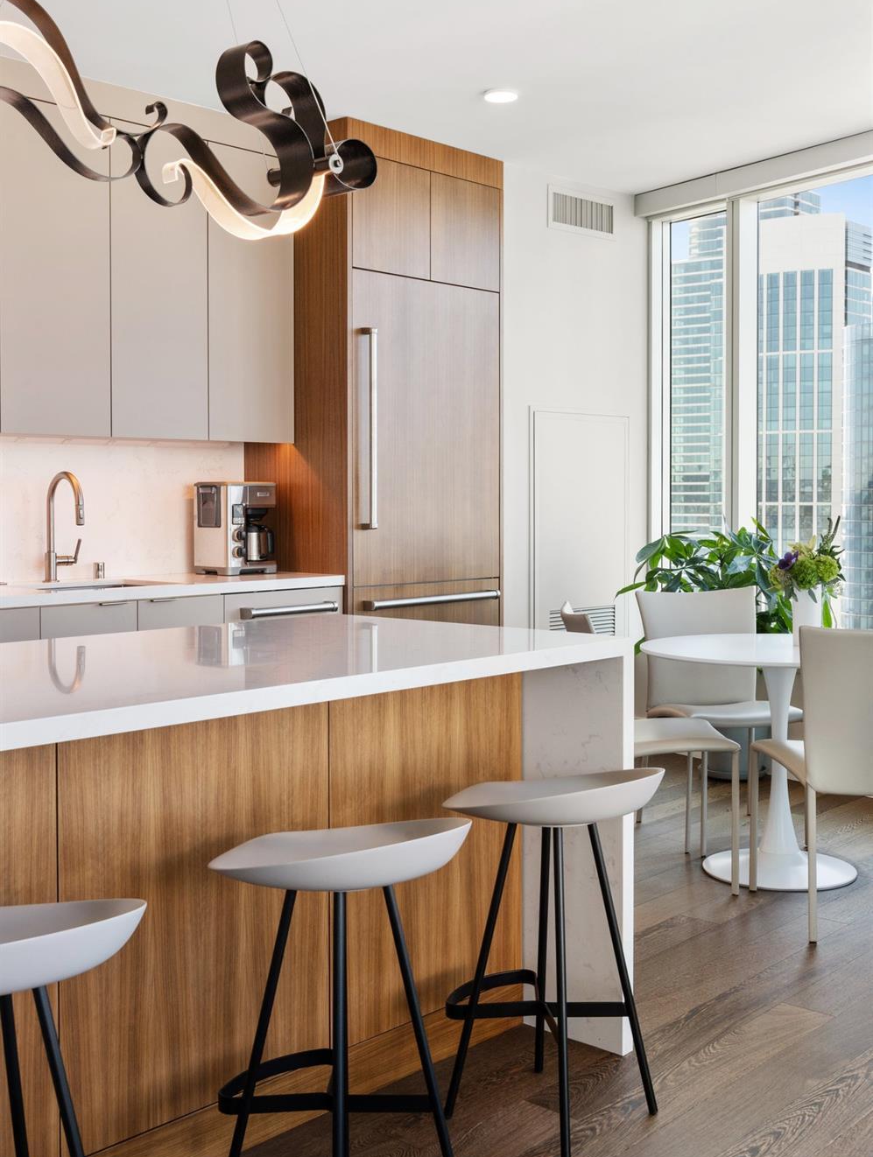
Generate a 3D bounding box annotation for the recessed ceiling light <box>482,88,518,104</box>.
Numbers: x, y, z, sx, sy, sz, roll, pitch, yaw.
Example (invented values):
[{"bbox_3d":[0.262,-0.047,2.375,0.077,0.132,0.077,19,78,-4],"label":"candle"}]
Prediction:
[{"bbox_3d":[0.244,-1.831,5.135,0.140,0.020,0.140,0,3,0],"label":"recessed ceiling light"}]

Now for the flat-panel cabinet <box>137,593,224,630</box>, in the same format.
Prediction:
[{"bbox_3d":[-1.144,0.430,5.131,0.600,0.750,0.385,3,4,43],"label":"flat-panel cabinet"}]

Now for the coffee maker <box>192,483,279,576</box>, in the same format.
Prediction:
[{"bbox_3d":[-0.844,-0.215,5.761,0.235,0.380,0.360,-2,4,-32],"label":"coffee maker"}]

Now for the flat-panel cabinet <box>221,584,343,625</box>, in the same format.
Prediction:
[{"bbox_3d":[-0.805,0.408,5.494,0.600,0.750,0.608,3,4,43],"label":"flat-panel cabinet"}]

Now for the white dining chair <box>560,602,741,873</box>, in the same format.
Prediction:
[{"bbox_3d":[0.690,0.516,4.300,0.510,0.855,0.470,0,3,-1],"label":"white dining chair"}]

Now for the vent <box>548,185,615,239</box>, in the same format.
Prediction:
[{"bbox_3d":[0.711,-1.769,6.545,0.550,0.200,0.025,-3,5,-45],"label":"vent"}]

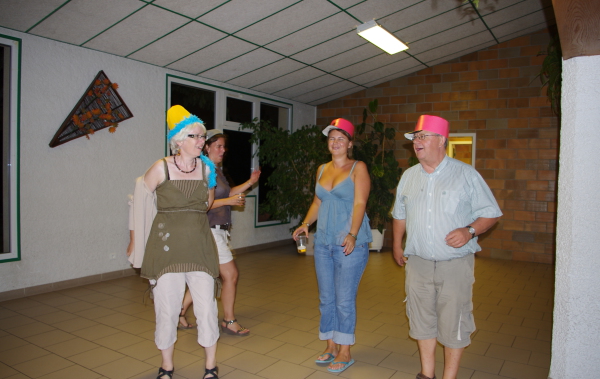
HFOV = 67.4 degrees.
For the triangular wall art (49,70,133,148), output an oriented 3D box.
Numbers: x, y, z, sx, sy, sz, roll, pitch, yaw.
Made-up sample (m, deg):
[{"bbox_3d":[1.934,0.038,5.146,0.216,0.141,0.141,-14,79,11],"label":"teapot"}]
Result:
[{"bbox_3d":[-2.404,-0.935,5.269,0.120,0.920,0.990,3,2,34],"label":"triangular wall art"}]

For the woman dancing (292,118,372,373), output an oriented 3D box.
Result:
[{"bbox_3d":[0.231,0.372,3.245,0.540,1.763,0.370,2,2,28],"label":"woman dancing"}]

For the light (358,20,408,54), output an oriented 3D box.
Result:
[{"bbox_3d":[1.178,-2.115,6.280,0.300,0.100,1.200,-13,-6,34],"label":"light"}]

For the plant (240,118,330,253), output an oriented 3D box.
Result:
[{"bbox_3d":[-0.143,-0.026,7.404,1.500,2.252,1.300,3,2,34],"label":"plant"}]

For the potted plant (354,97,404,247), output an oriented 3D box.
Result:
[{"bbox_3d":[1.371,-0.262,8.147,0.950,2.737,0.800,3,2,34],"label":"potted plant"}]

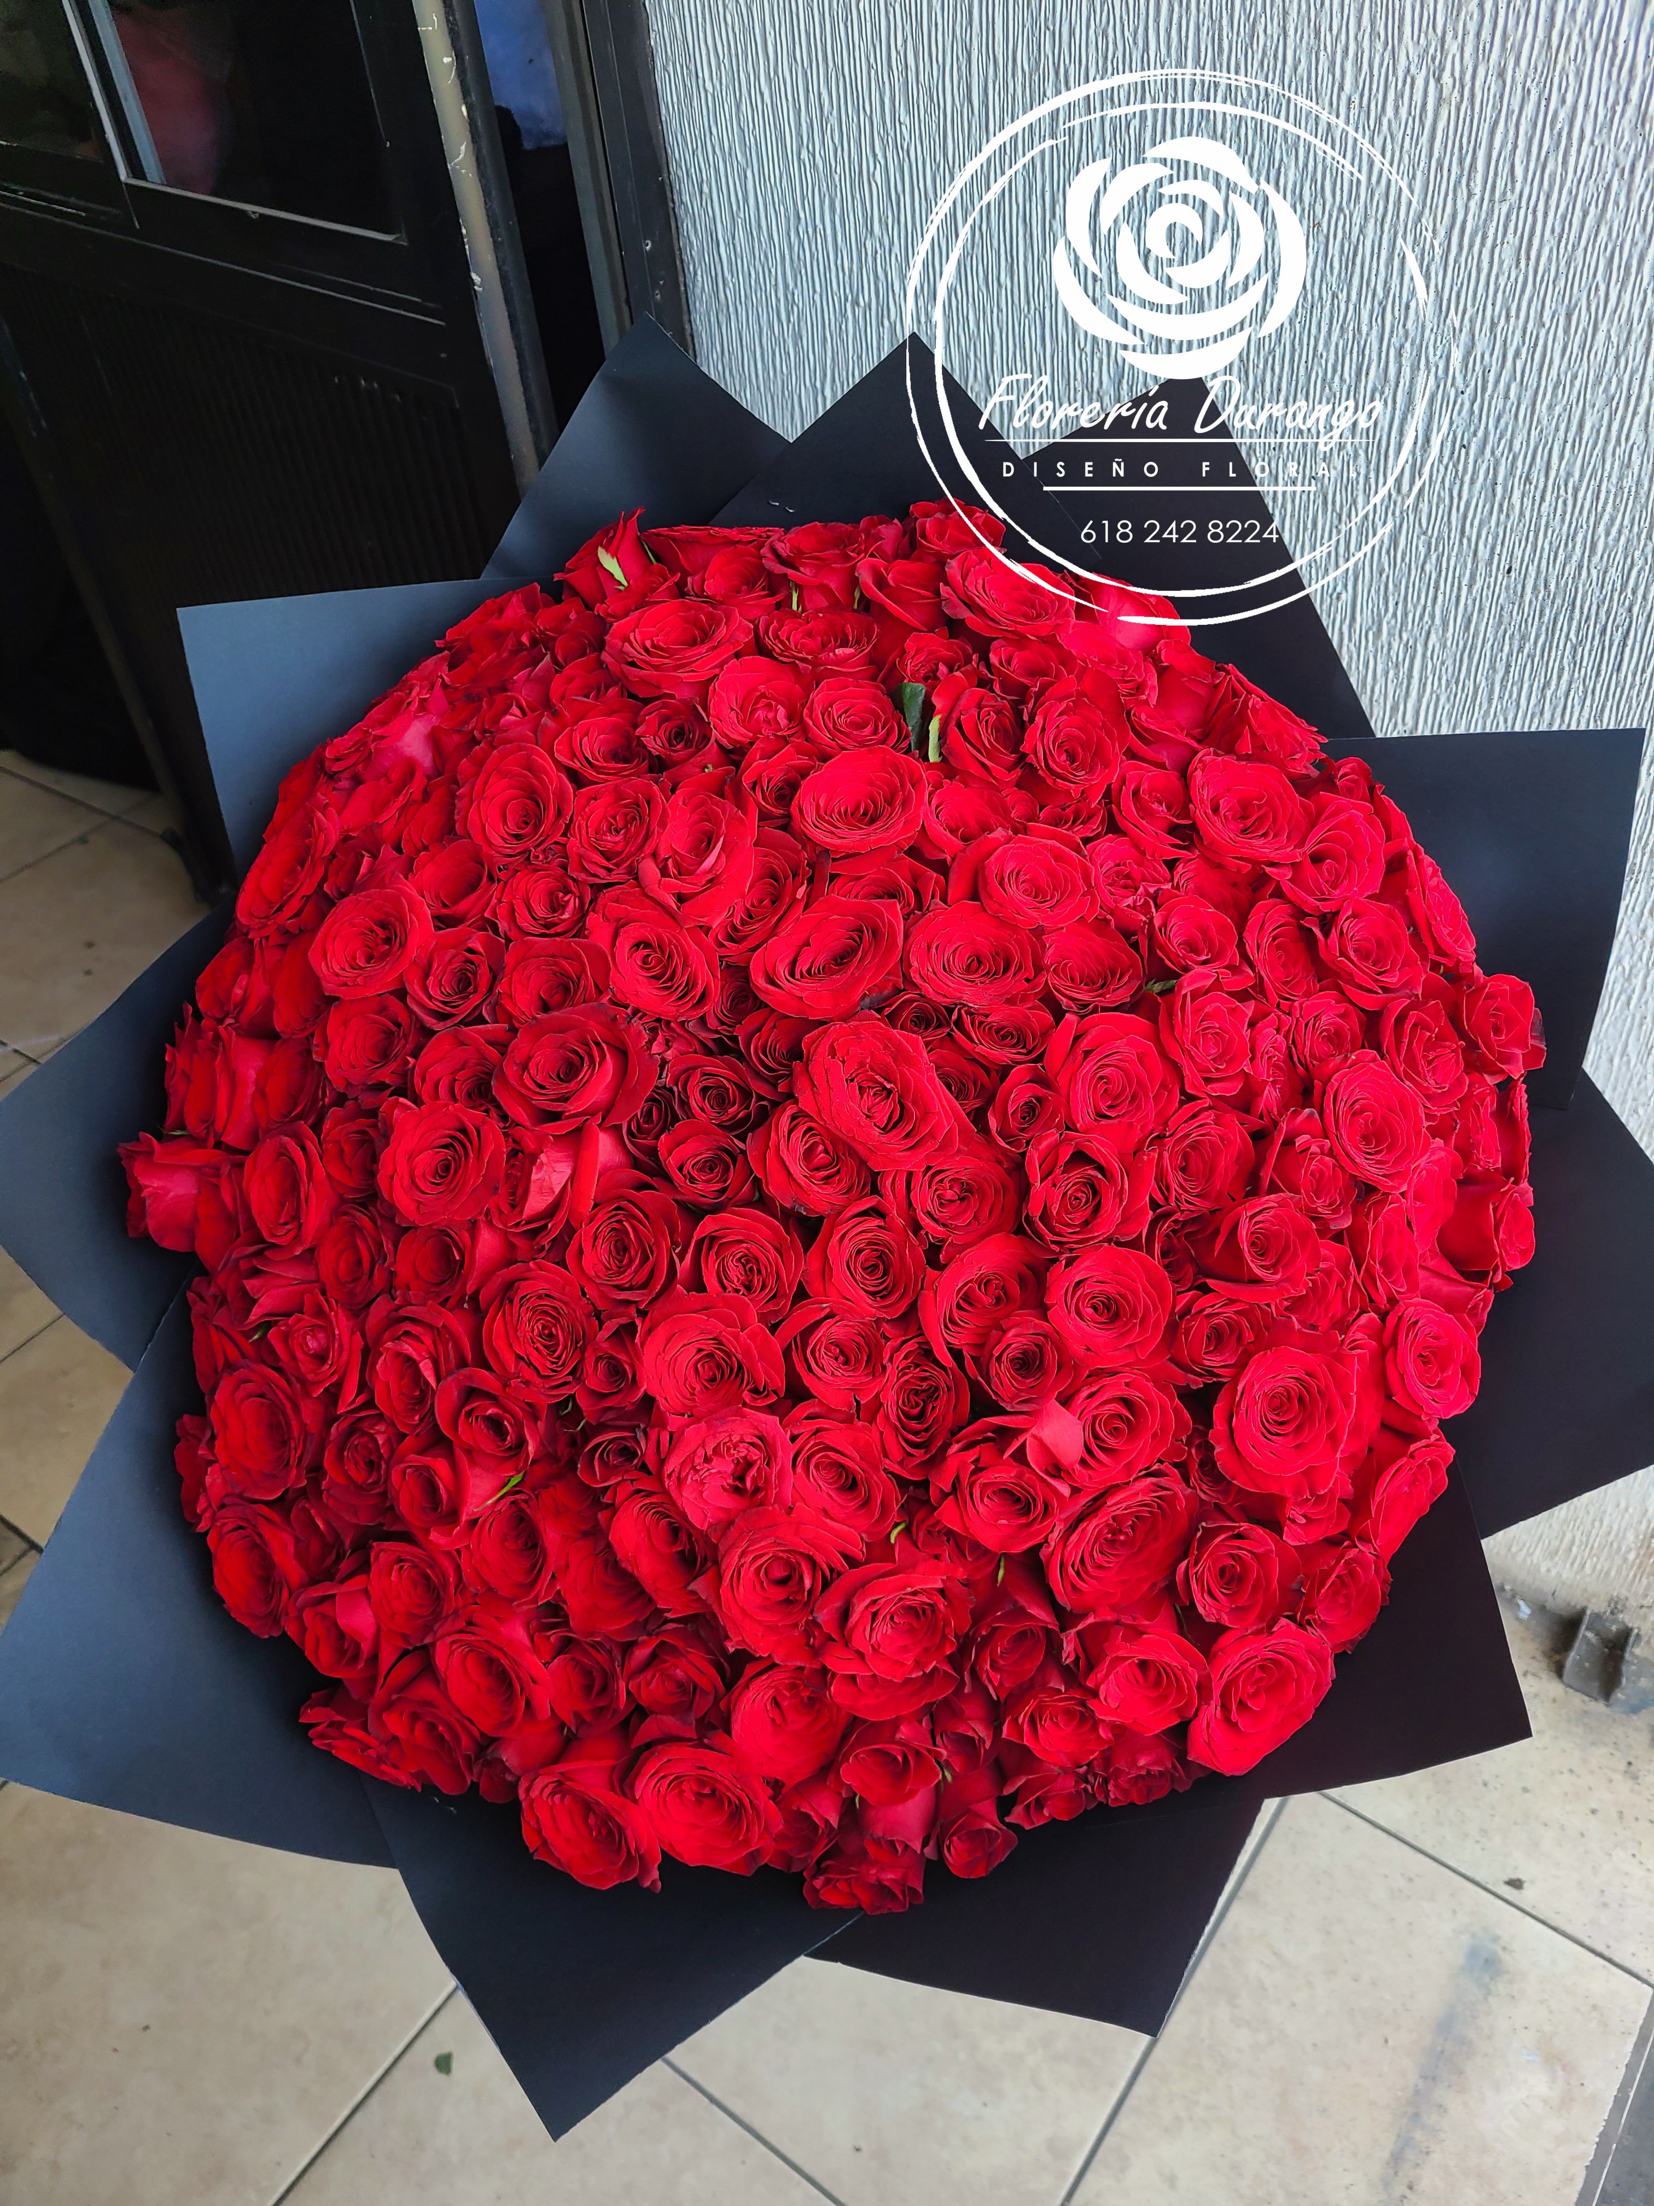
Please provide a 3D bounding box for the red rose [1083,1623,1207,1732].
[{"bbox_3d":[0.161,0.297,0.850,0.061,0.048,0.061,0,64,0],"label":"red rose"}]

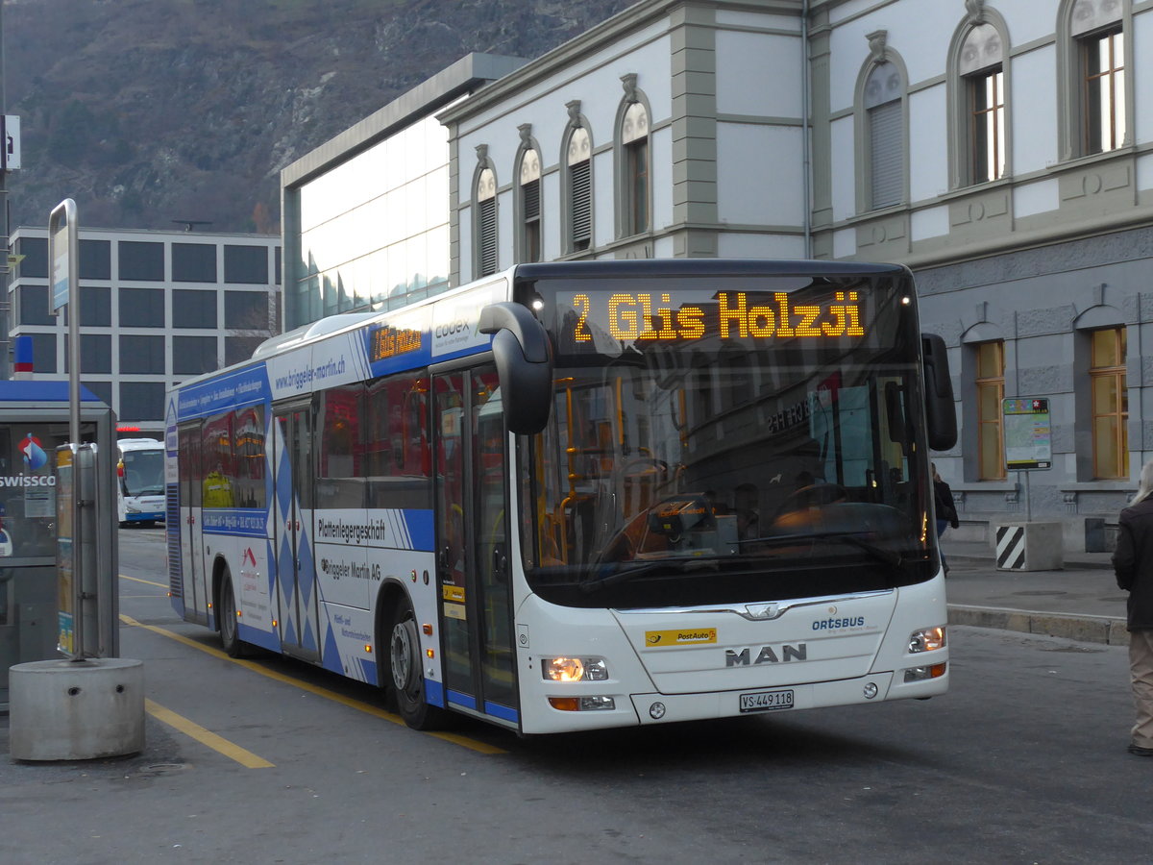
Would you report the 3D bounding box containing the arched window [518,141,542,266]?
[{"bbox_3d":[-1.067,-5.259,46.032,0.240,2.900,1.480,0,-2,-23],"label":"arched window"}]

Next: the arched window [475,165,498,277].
[{"bbox_3d":[-2.096,-5.142,48.428,0.270,2.840,1.360,0,-2,-23],"label":"arched window"}]

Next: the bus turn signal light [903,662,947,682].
[{"bbox_3d":[1.902,1.318,10.741,0.310,0.100,0.110,-2,-1,-21],"label":"bus turn signal light"}]

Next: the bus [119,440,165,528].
[{"bbox_3d":[-17.484,2.066,79.011,2.550,3.300,11.600,0,-2,-18],"label":"bus"}]

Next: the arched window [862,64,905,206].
[{"bbox_3d":[5.790,-5.602,36.983,0.240,2.820,1.380,0,-2,-23],"label":"arched window"}]

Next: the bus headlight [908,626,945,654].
[{"bbox_3d":[1.922,1.141,10.757,0.310,0.120,0.150,-2,-1,-21],"label":"bus headlight"}]

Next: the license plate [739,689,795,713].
[{"bbox_3d":[1.002,1.407,10.294,0.310,0.090,0.015,-2,-1,-21],"label":"license plate"}]

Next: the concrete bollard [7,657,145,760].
[{"bbox_3d":[-2.981,1.646,11.750,0.778,0.513,0.778,-1,-1,0],"label":"concrete bollard"}]

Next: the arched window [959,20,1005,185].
[{"bbox_3d":[7.159,-5.679,34.215,0.270,2.860,1.320,0,-2,-23],"label":"arched window"}]

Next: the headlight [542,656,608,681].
[{"bbox_3d":[-0.004,1.209,10.027,0.310,0.120,0.150,-2,-1,-21],"label":"headlight"}]

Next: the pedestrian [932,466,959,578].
[{"bbox_3d":[5.347,1.292,29.200,0.650,1.690,0.520,-1,-2,22],"label":"pedestrian"}]

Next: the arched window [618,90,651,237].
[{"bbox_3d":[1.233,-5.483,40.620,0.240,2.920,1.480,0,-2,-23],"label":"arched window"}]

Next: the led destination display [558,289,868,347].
[{"bbox_3d":[0.787,-0.626,10.608,1.770,0.290,0.070,-2,-1,-21],"label":"led destination display"}]

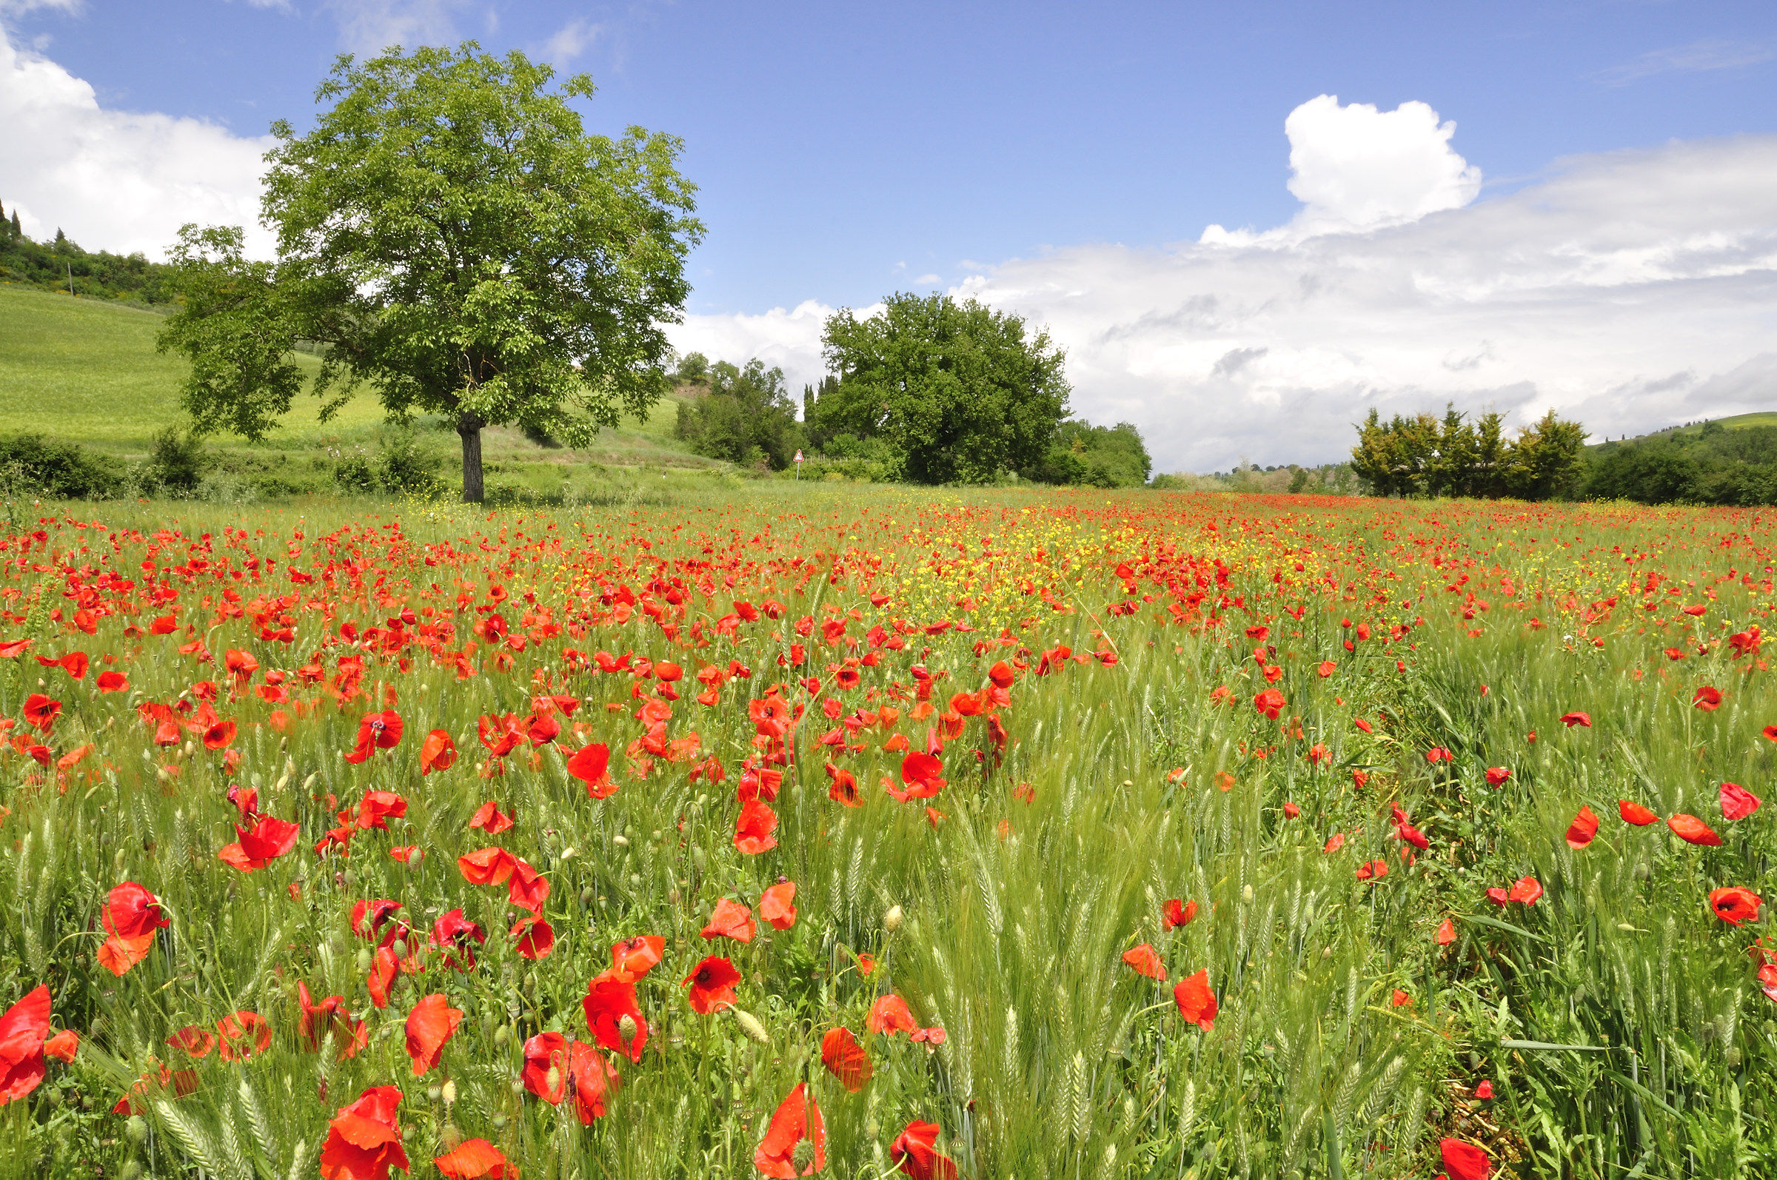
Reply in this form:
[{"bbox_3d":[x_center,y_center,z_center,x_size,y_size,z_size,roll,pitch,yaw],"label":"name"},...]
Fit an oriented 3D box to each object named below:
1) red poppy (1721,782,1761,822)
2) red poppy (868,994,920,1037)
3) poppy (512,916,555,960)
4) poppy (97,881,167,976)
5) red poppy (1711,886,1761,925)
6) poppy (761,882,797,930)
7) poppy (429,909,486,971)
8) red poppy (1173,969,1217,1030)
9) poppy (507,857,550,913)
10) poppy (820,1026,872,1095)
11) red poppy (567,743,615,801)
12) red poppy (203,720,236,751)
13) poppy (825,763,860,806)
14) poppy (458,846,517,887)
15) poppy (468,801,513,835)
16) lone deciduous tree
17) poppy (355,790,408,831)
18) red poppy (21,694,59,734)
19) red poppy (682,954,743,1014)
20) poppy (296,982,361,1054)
[{"bbox_3d":[1.537,0.381,2.220,0.068,0.068,0.060,3,6,30],"label":"red poppy"},{"bbox_3d":[0.006,0.467,1.350,0.055,0.050,0.052,0,5,0],"label":"red poppy"},{"bbox_3d":[-0.452,0.443,1.570,0.055,0.055,0.048,-1,5,-17],"label":"poppy"},{"bbox_3d":[-0.786,0.352,1.280,0.065,0.097,0.073,5,7,45],"label":"poppy"},{"bbox_3d":[1.184,0.442,1.720,0.060,0.054,0.070,-4,7,-40],"label":"red poppy"},{"bbox_3d":[-0.150,0.436,1.700,0.048,0.063,0.050,-1,5,-11],"label":"poppy"},{"bbox_3d":[-0.531,0.431,1.520,0.068,0.075,0.050,-1,5,-11],"label":"poppy"},{"bbox_3d":[0.348,0.466,1.400,0.048,0.067,0.062,2,5,17],"label":"red poppy"},{"bbox_3d":[-0.476,0.392,1.630,0.050,0.071,0.058,-4,6,-37],"label":"poppy"},{"bbox_3d":[-0.045,0.496,1.300,0.054,0.068,0.055,1,5,9],"label":"poppy"},{"bbox_3d":[-0.465,0.283,1.930,0.076,0.086,0.060,-2,5,-24],"label":"red poppy"},{"bbox_3d":[-1.455,0.316,2.680,0.073,0.064,0.060,-1,5,-11],"label":"red poppy"},{"bbox_3d":[-0.080,0.338,2.150,0.060,0.075,0.055,-2,5,-24],"label":"poppy"},{"bbox_3d":[-0.573,0.395,1.760,0.083,0.056,0.065,0,5,5],"label":"poppy"},{"bbox_3d":[-0.669,0.383,2.080,0.073,0.054,0.060,-2,5,-18],"label":"poppy"},{"bbox_3d":[-9.650,-6.604,26.000,11.136,9.899,10.000,0,5,0],"label":"lone deciduous tree"},{"bbox_3d":[-0.781,0.339,1.900,0.079,0.062,0.060,-3,6,-30],"label":"poppy"},{"bbox_3d":[-1.893,0.276,2.750,0.062,0.087,0.081,5,7,43],"label":"red poppy"},{"bbox_3d":[-0.209,0.467,1.460,0.069,0.069,0.058,1,5,12],"label":"red poppy"},{"bbox_3d":[-0.573,0.439,1.260,0.065,0.073,0.060,-3,6,-30],"label":"poppy"}]

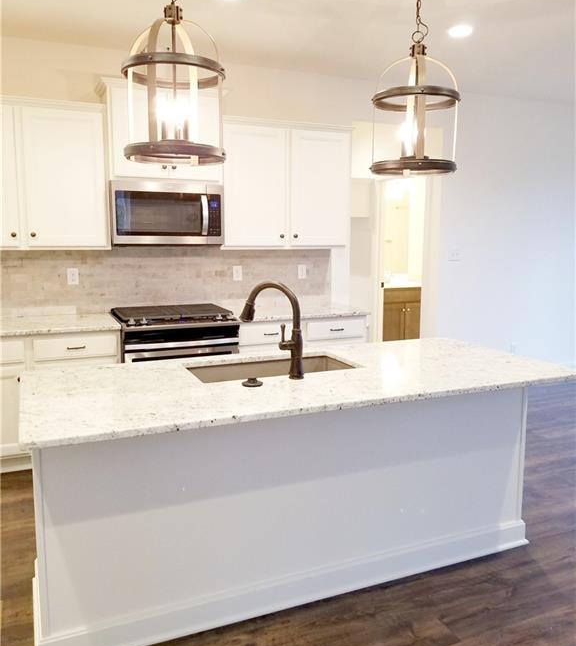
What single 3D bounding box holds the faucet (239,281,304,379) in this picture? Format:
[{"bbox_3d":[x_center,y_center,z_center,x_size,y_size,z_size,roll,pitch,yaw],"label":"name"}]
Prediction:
[{"bbox_3d":[-0.071,0.025,2.268,0.265,0.380,0.090,3,9,16],"label":"faucet"}]

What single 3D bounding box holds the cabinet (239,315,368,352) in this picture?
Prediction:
[{"bbox_3d":[0.000,0.365,4.478,1.025,0.884,0.635,-3,9,-23],"label":"cabinet"}]

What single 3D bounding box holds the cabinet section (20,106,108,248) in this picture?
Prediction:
[{"bbox_3d":[-1.475,-0.933,3.819,0.530,0.875,0.330,-3,9,-23],"label":"cabinet section"}]

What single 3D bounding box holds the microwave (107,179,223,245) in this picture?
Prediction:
[{"bbox_3d":[-0.868,-0.758,4.057,0.758,0.408,0.400,-3,9,-23],"label":"microwave"}]

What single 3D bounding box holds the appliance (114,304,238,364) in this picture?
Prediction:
[{"bbox_3d":[-0.801,0.393,4.067,0.764,0.945,0.730,-3,9,-23],"label":"appliance"}]

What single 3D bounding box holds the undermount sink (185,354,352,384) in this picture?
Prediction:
[{"bbox_3d":[-0.066,0.308,2.503,0.725,0.220,0.380,-3,9,-23],"label":"undermount sink"}]

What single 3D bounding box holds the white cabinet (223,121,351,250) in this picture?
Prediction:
[{"bbox_3d":[-0.054,-1.030,4.401,1.030,0.905,0.350,-3,9,-23],"label":"white cabinet"}]

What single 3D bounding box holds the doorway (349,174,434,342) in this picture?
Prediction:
[{"bbox_3d":[0.915,-0.324,5.201,0.950,2.040,0.140,-3,9,-23],"label":"doorway"}]

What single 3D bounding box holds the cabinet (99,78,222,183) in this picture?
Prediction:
[{"bbox_3d":[-0.862,-1.268,3.972,0.825,0.622,0.420,-3,9,-23],"label":"cabinet"}]

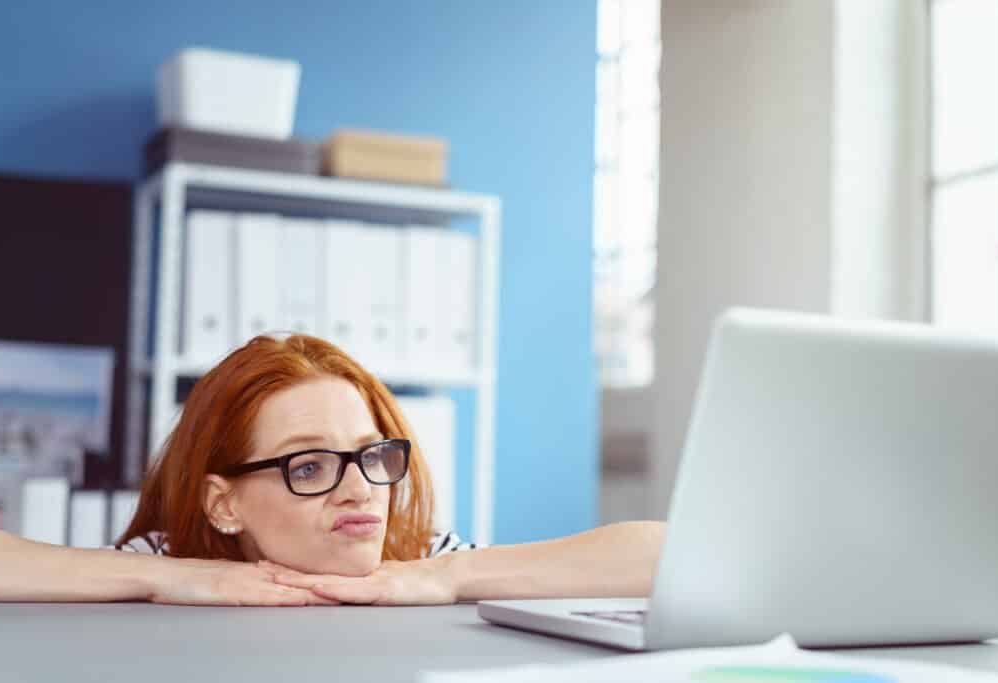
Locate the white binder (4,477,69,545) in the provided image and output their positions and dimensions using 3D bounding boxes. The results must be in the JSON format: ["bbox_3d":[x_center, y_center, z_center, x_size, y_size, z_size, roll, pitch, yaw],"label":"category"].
[{"bbox_3d":[-0.972,0.442,3.251,0.083,0.315,0.275,3,-5,-25],"label":"white binder"}]

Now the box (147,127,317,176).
[{"bbox_3d":[-0.590,-0.396,3.441,0.324,0.088,0.229,3,-5,-25],"label":"box"}]

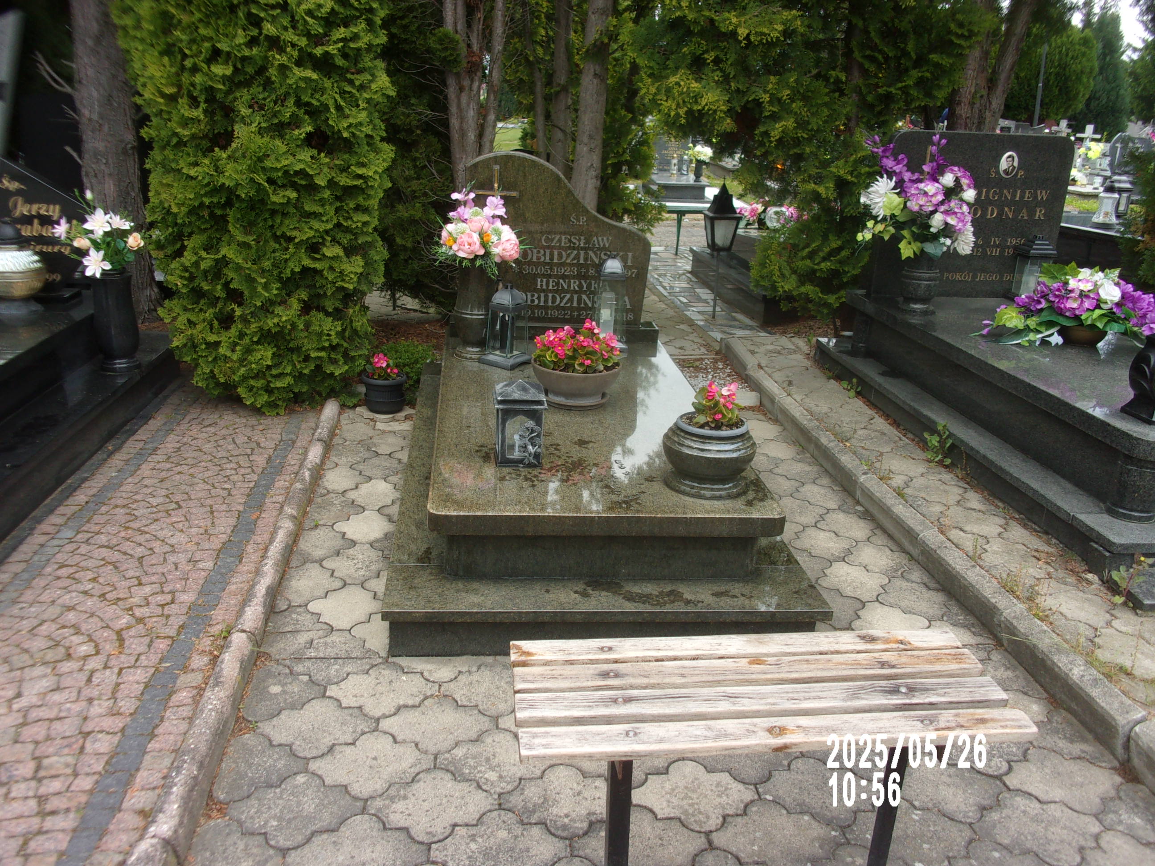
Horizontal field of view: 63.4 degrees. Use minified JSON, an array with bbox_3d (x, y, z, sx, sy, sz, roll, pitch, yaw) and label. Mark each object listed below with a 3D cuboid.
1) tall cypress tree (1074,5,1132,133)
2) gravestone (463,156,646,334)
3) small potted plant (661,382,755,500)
[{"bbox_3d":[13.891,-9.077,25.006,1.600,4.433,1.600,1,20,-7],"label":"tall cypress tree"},{"bbox_3d":[-0.091,-0.846,4.099,0.809,0.729,0.088,1,20,-7],"label":"gravestone"},{"bbox_3d":[0.384,0.002,2.674,0.271,0.301,0.271,1,20,-7],"label":"small potted plant"}]

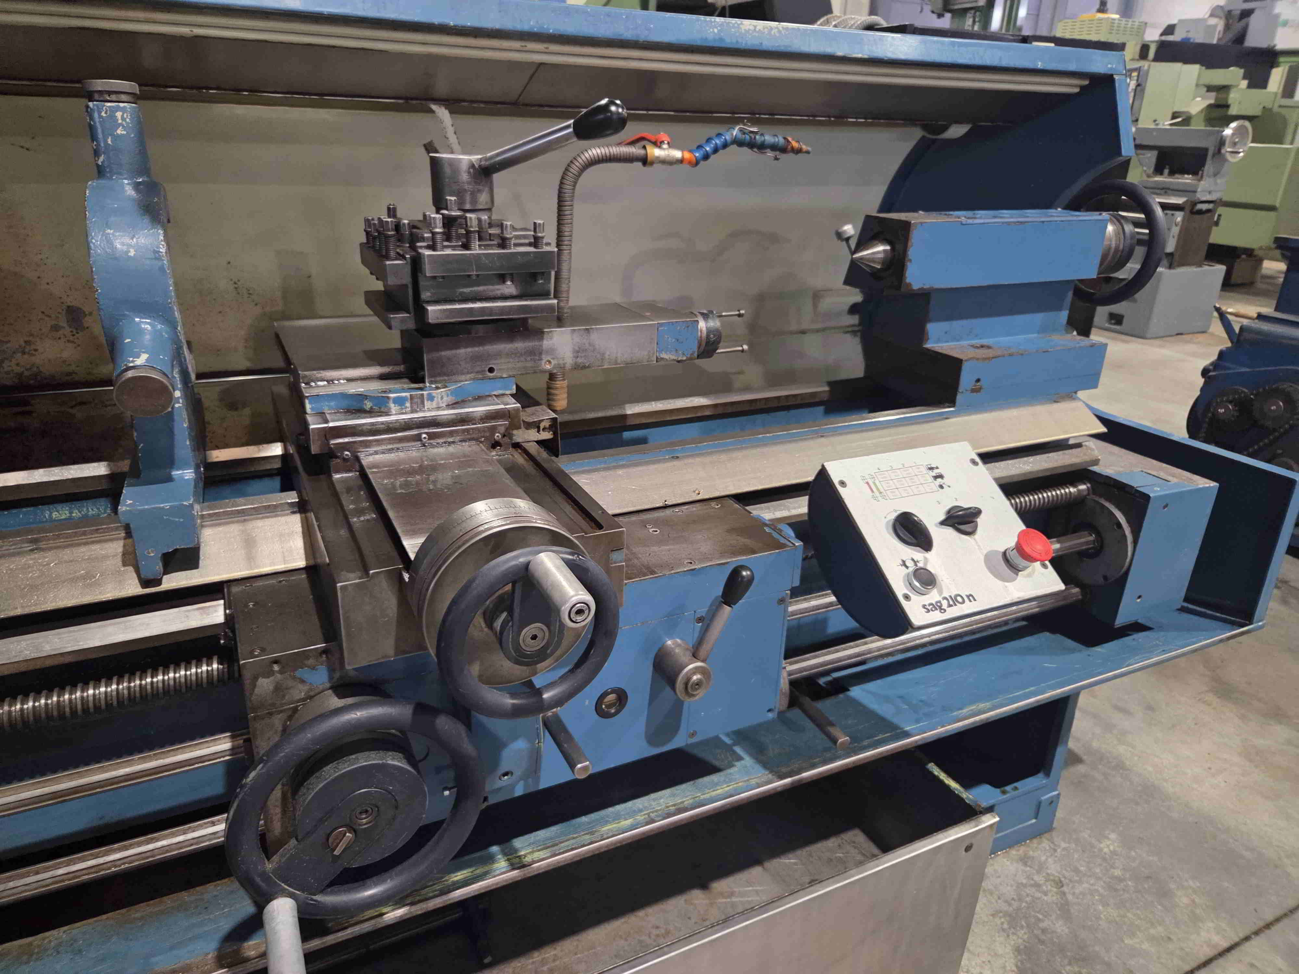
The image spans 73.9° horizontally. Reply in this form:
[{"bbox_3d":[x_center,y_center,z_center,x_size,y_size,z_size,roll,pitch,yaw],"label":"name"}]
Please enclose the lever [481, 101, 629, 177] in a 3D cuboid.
[{"bbox_3d":[-0.102,-0.370,0.921,0.179,0.038,0.038,-10,16,25],"label":"lever"}]

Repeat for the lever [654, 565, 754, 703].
[{"bbox_3d":[0.059,0.142,0.887,0.043,0.152,0.052,20,11,-33],"label":"lever"}]

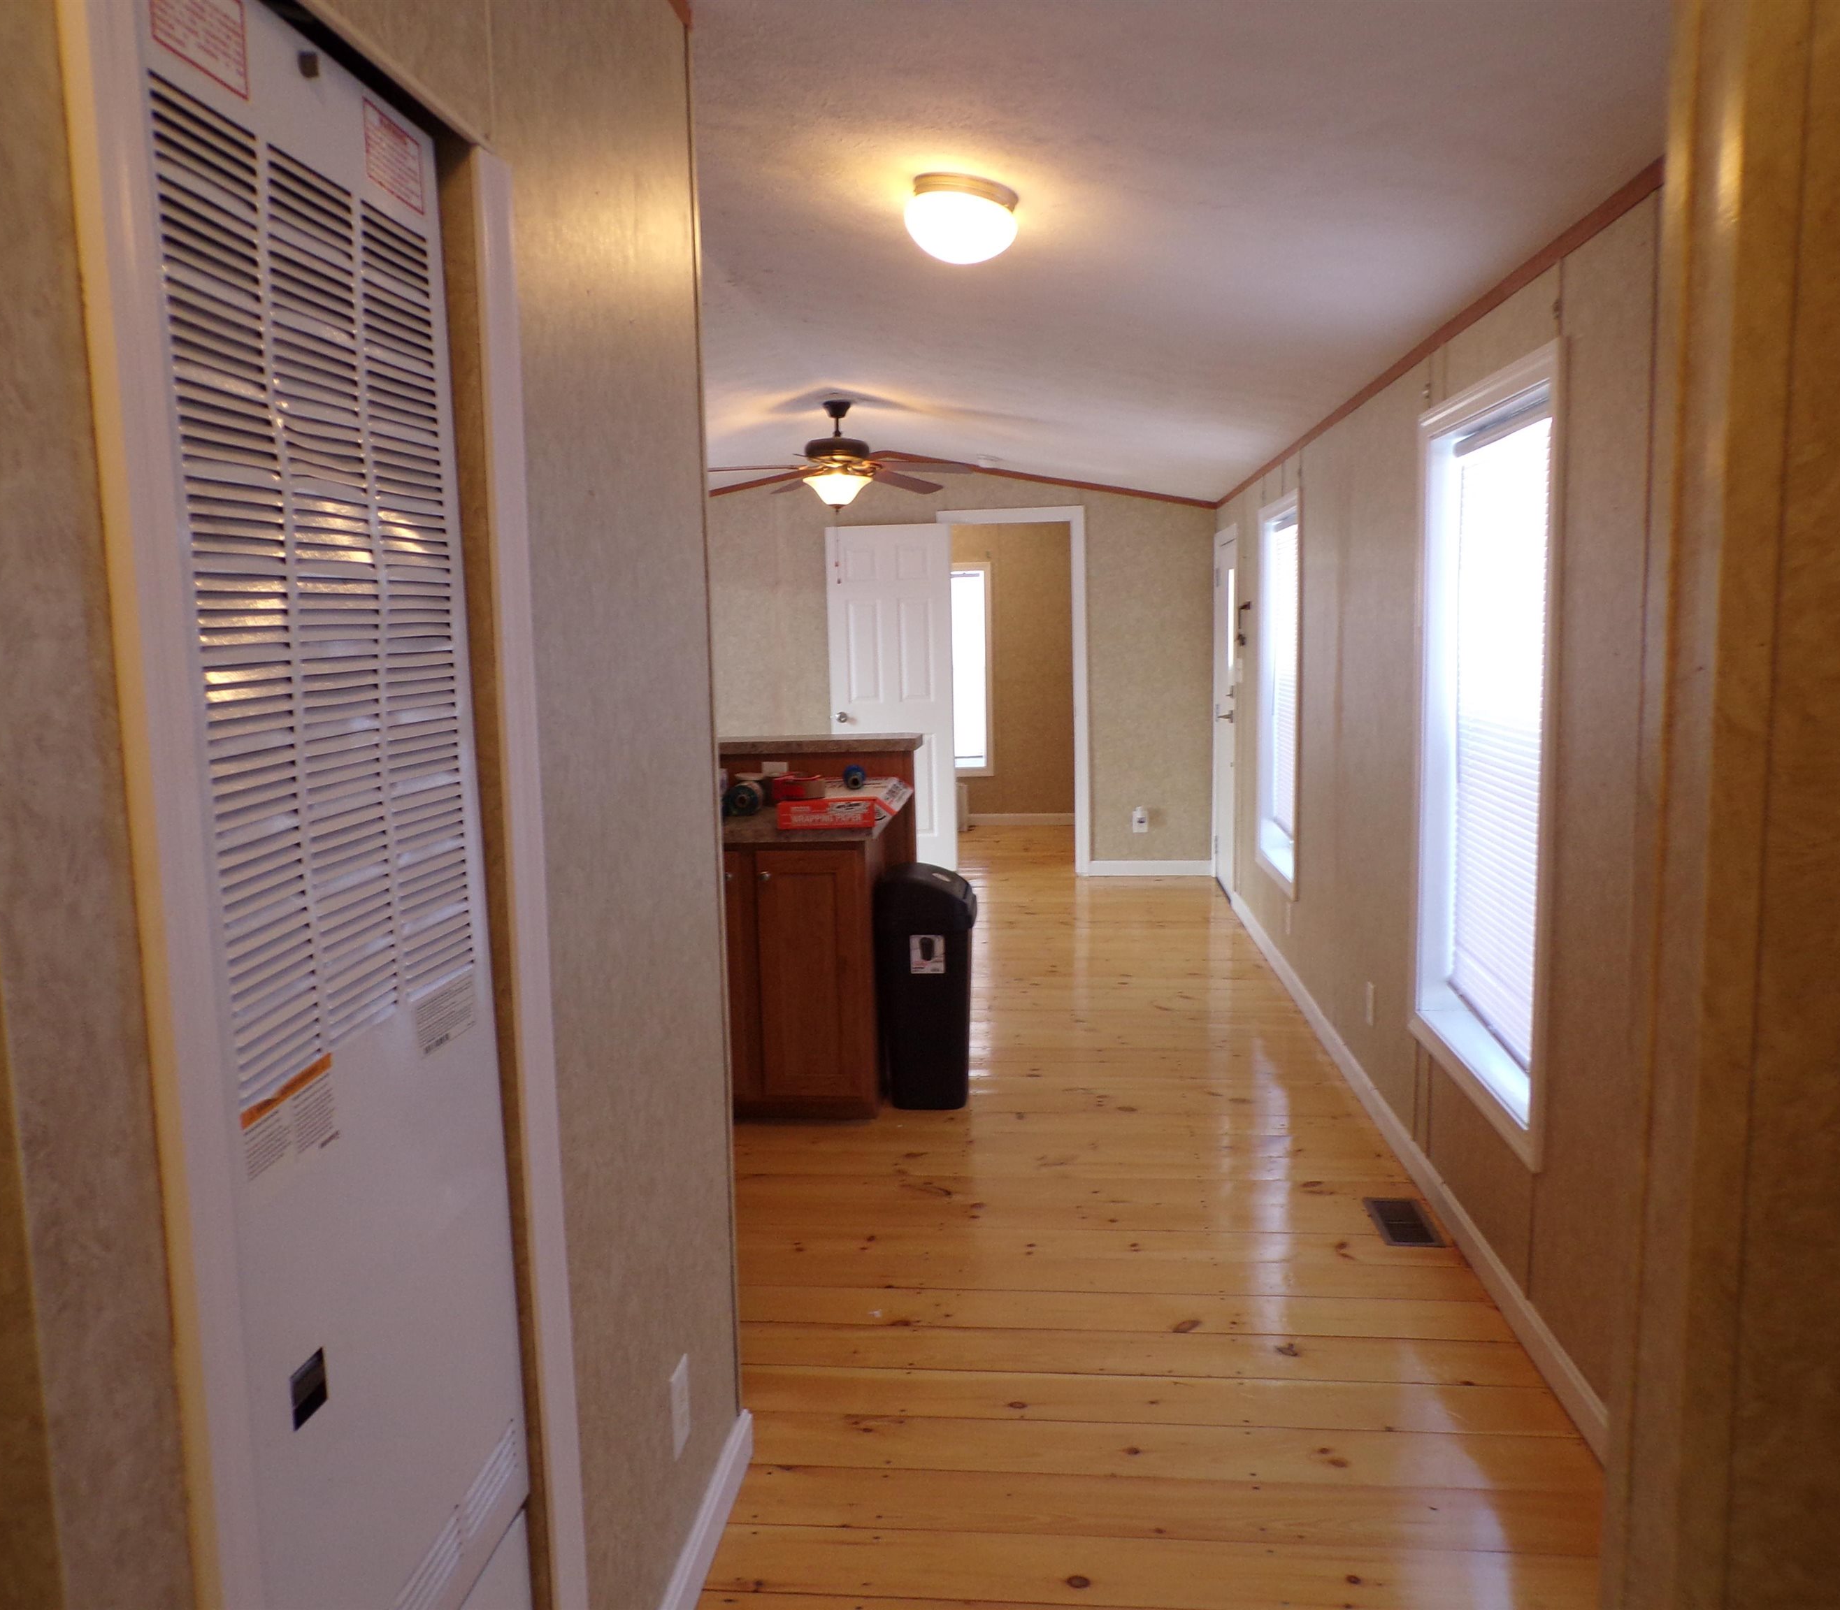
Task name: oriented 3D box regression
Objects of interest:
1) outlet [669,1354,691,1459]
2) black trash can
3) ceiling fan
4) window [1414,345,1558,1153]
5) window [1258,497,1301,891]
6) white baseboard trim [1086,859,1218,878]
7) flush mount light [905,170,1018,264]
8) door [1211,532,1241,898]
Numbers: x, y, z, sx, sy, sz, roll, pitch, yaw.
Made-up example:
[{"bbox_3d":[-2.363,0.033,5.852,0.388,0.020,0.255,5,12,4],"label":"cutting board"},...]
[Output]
[{"bbox_3d":[-0.352,0.890,2.201,0.010,0.123,0.080,-1,7,6],"label":"outlet"},{"bbox_3d":[0.035,0.559,4.663,0.309,0.704,0.405,-1,7,5],"label":"black trash can"},{"bbox_3d":[-0.365,-1.556,6.639,1.280,0.470,1.280,-1,7,5],"label":"ceiling fan"},{"bbox_3d":[1.251,-0.132,3.289,0.100,1.546,1.004,-1,7,5],"label":"window"},{"bbox_3d":[1.498,-0.459,6.121,0.100,1.532,1.048,-1,7,5],"label":"window"},{"bbox_3d":[1.339,0.376,8.646,0.738,0.092,0.016,-1,7,5],"label":"white baseboard trim"},{"bbox_3d":[0.085,-1.172,3.009,0.240,0.140,0.240,10,7,4],"label":"flush mount light"},{"bbox_3d":[1.645,-0.471,7.892,0.060,1.907,0.954,-1,7,5],"label":"door"}]

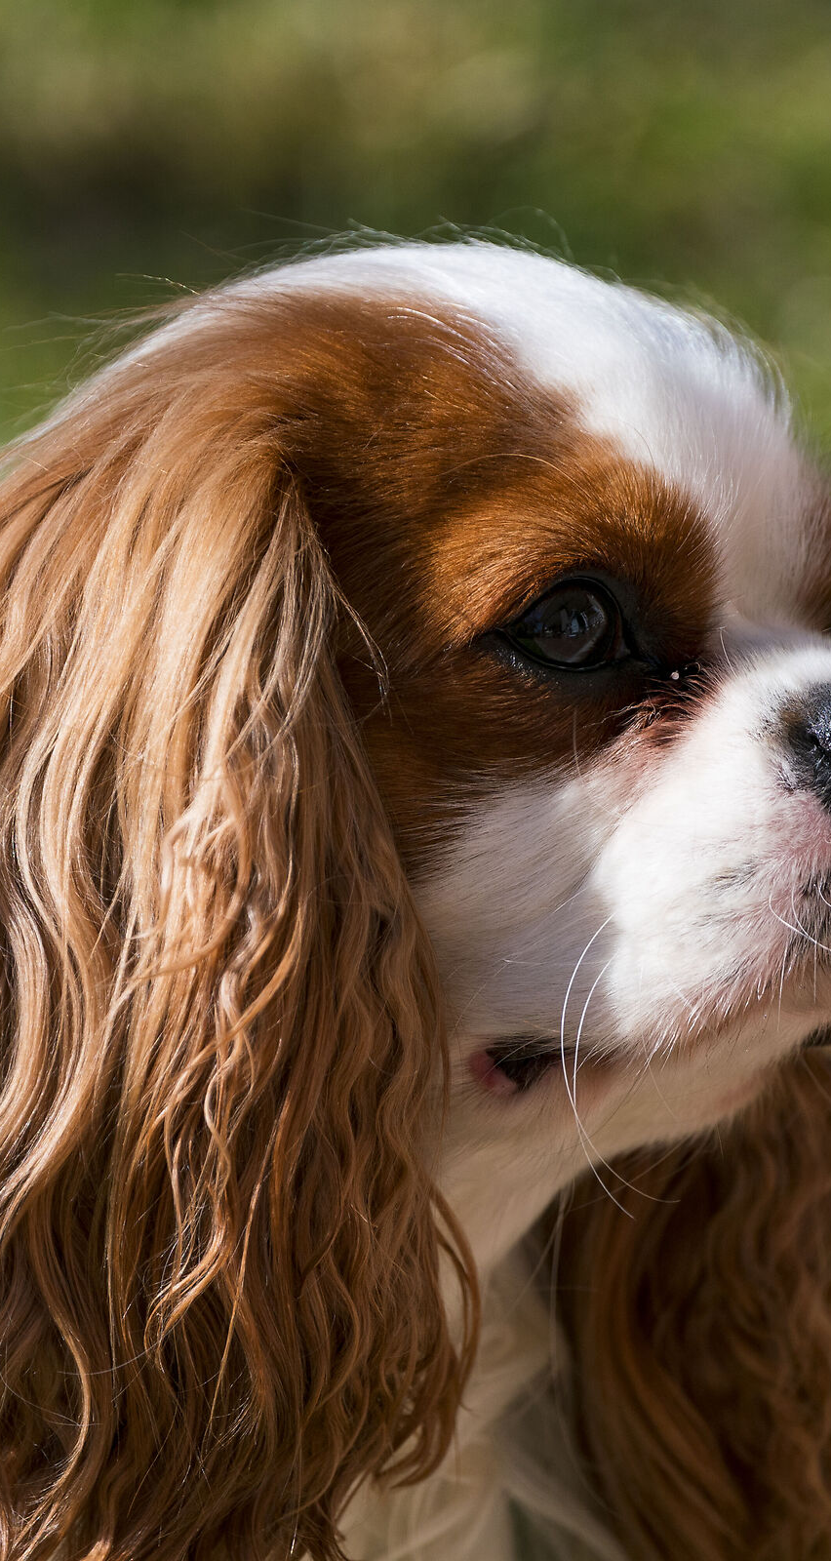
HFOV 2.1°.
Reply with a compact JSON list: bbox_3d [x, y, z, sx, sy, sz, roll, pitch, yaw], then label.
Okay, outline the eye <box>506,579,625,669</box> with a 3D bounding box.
[{"bbox_3d":[0.024,-0.025,3.604,0.018,0.015,0.010,-6,5,-26],"label":"eye"}]

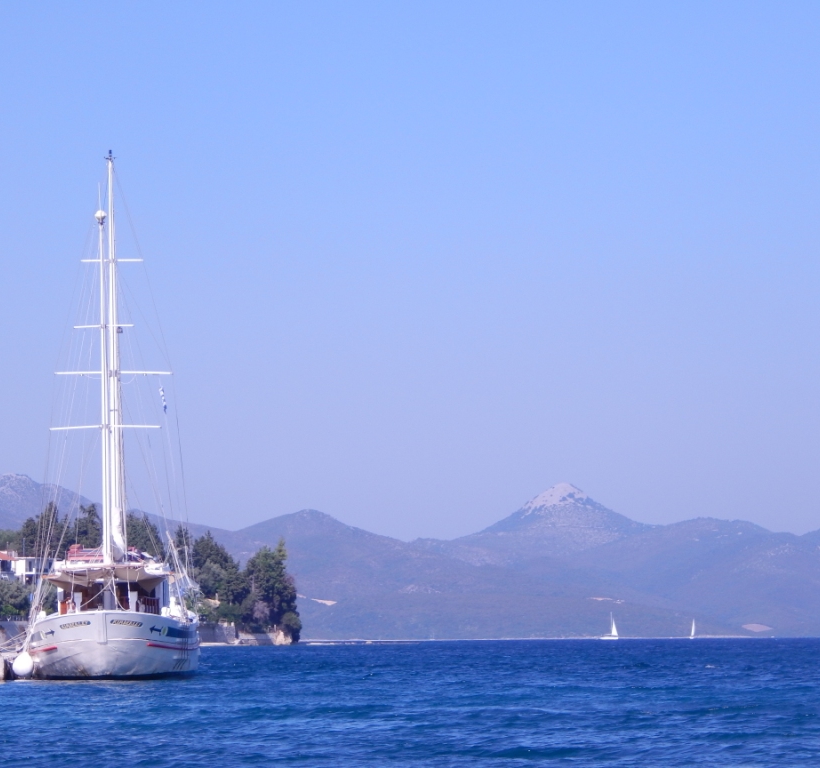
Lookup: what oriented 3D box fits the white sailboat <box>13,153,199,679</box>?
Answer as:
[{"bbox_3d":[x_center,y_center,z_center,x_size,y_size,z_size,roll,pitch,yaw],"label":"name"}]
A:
[{"bbox_3d":[-12.191,1.093,159.424,6.800,21.800,25.500,0,-4,-2],"label":"white sailboat"}]

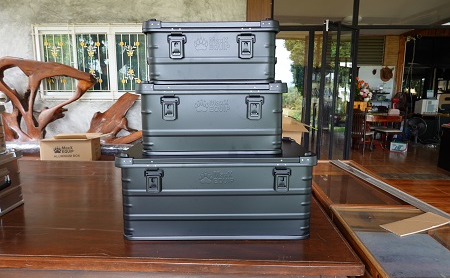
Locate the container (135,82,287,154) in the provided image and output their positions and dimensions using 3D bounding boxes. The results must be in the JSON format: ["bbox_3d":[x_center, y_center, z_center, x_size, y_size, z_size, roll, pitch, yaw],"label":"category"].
[{"bbox_3d":[-0.048,-0.104,1.325,0.582,0.280,0.385,0,10,-1],"label":"container"}]

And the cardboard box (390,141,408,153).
[{"bbox_3d":[3.605,0.124,6.225,0.340,0.200,0.250,4,11,22],"label":"cardboard box"}]

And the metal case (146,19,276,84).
[{"bbox_3d":[-0.054,-0.356,1.282,0.522,0.232,0.350,0,10,-1],"label":"metal case"}]

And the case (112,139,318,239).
[{"bbox_3d":[-0.033,0.204,1.360,0.782,0.354,0.385,0,10,-1],"label":"case"}]

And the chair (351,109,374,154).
[{"bbox_3d":[2.724,-0.194,6.034,0.460,0.900,0.440,-8,13,-37],"label":"chair"}]

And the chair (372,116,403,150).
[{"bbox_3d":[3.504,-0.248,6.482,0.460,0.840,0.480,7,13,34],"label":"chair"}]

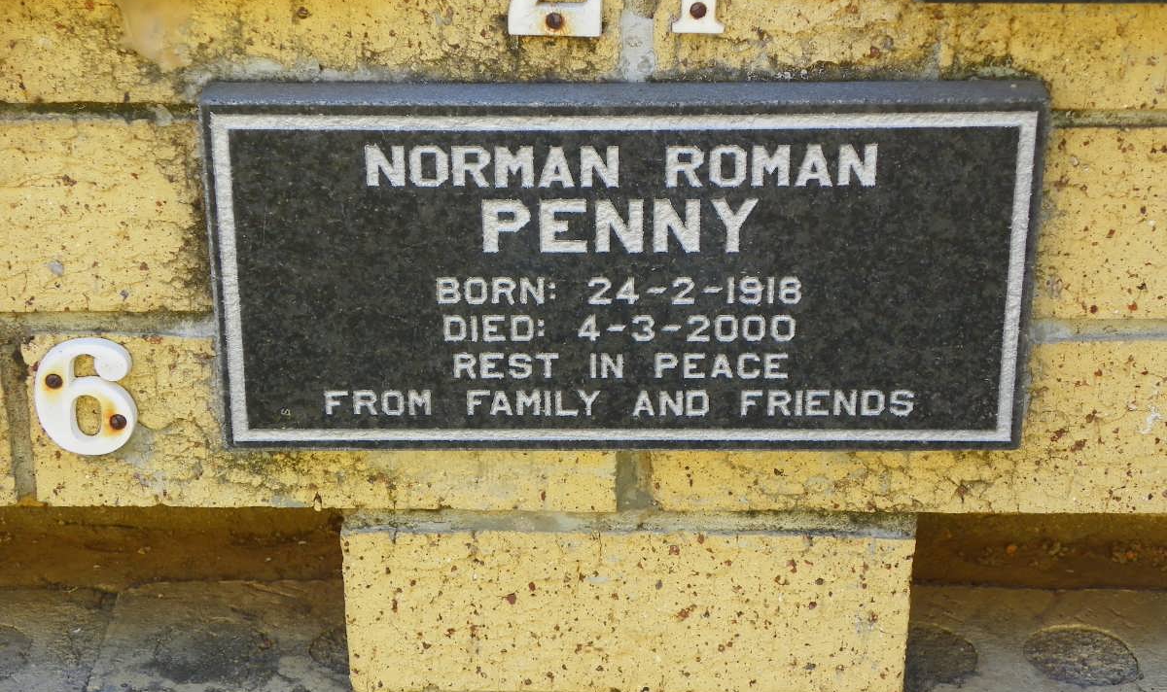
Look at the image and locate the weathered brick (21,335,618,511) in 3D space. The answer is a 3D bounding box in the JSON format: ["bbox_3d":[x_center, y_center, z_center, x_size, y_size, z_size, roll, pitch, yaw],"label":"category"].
[{"bbox_3d":[-0.101,0.008,0.990,0.231,0.076,0.110,0,24,2],"label":"weathered brick"}]

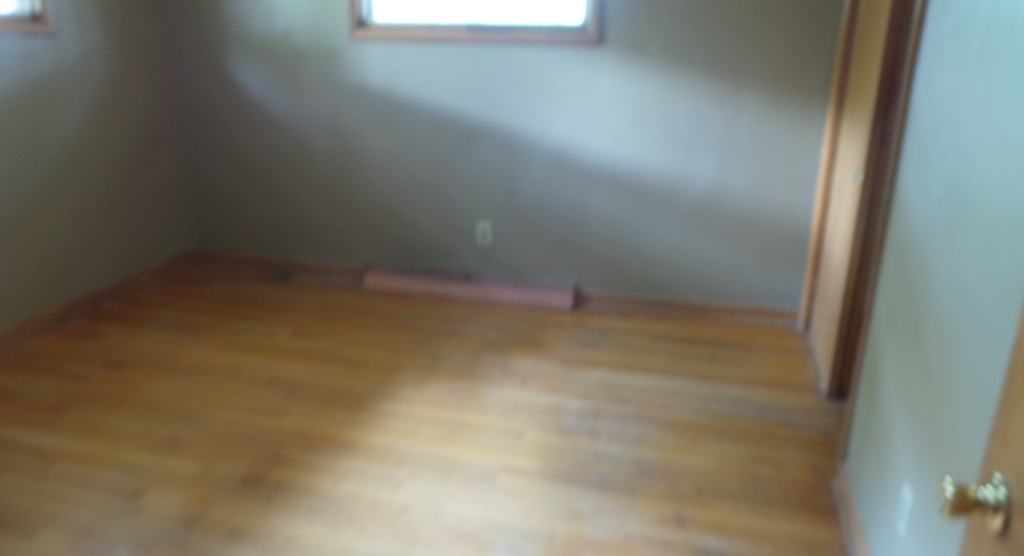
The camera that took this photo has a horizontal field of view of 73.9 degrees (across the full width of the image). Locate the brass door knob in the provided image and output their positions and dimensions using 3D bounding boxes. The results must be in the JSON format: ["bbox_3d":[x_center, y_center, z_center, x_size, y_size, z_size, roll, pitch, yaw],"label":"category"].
[{"bbox_3d":[0.552,0.267,0.818,0.063,0.064,0.064,6,18,16],"label":"brass door knob"}]

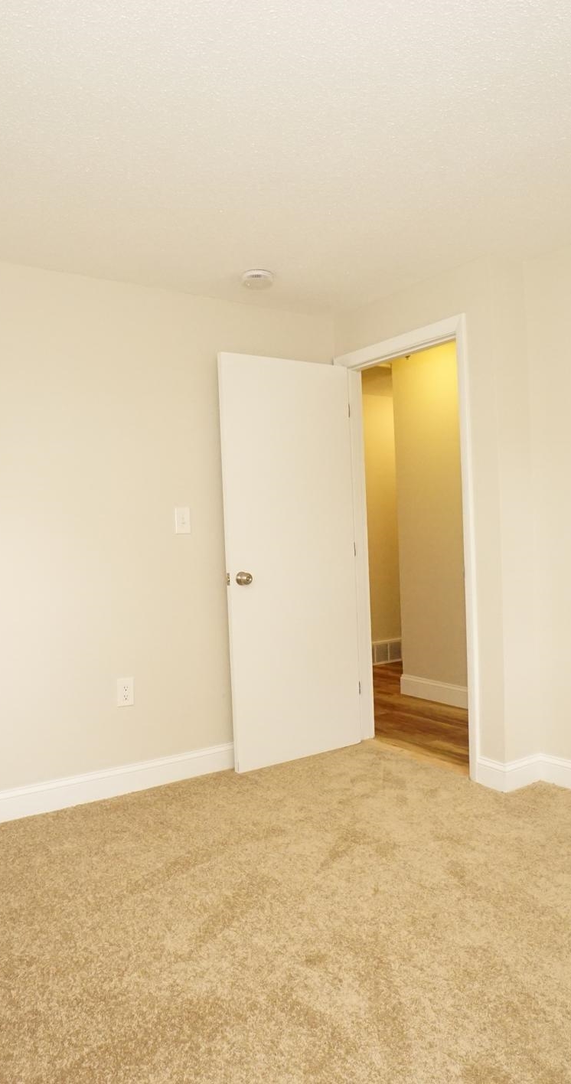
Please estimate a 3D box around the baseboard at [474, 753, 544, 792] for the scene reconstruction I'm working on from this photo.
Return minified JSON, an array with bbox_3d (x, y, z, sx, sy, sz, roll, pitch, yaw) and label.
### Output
[{"bbox_3d":[0.986,1.001,3.006,0.223,0.122,0.165,-3,1,-35],"label":"baseboard"}]

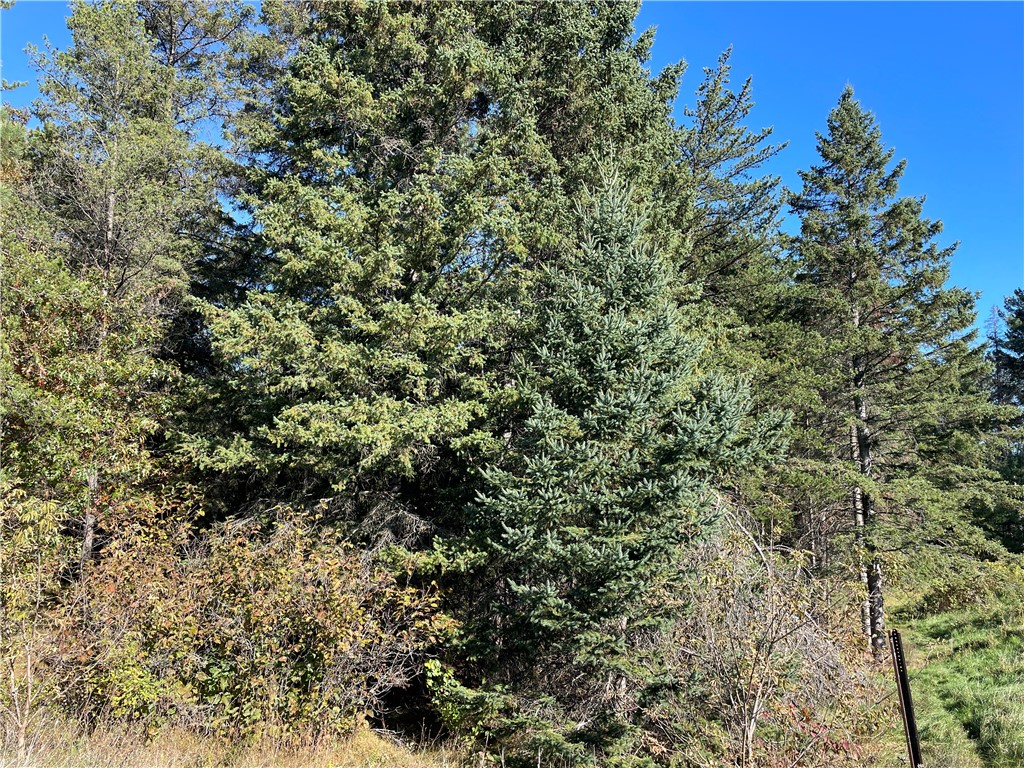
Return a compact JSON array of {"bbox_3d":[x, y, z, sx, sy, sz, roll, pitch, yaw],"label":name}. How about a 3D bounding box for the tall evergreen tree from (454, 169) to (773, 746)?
[{"bbox_3d":[0.970,0.450,6.850,2.750,4.900,2.600,0,-7,0],"label":"tall evergreen tree"}]

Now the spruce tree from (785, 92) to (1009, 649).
[{"bbox_3d":[4.500,-0.300,9.300,2.900,7.000,2.900,0,-7,0],"label":"spruce tree"}]

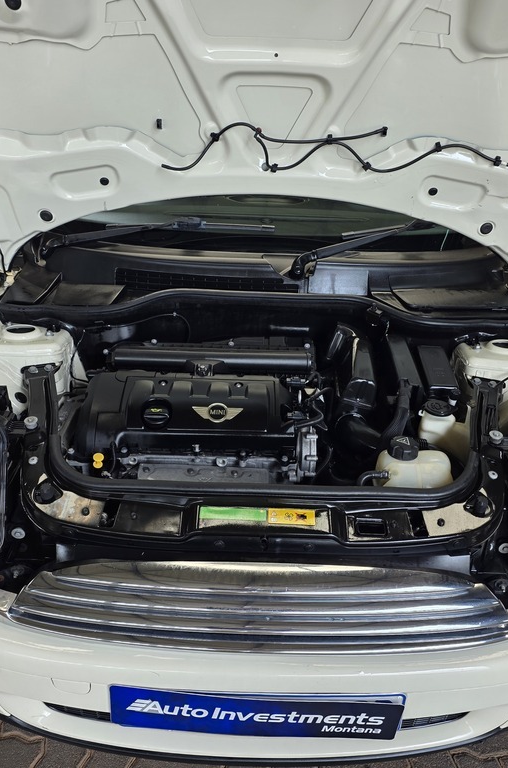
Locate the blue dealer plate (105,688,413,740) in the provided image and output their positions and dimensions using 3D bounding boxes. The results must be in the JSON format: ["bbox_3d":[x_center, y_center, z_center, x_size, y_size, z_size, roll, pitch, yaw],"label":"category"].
[{"bbox_3d":[0.001,0.595,1.228,0.520,0.113,0.015,2,29,0],"label":"blue dealer plate"}]

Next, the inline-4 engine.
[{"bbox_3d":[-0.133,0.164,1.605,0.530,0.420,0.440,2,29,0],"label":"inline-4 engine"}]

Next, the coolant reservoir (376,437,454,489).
[{"bbox_3d":[0.345,0.185,1.463,0.165,0.165,0.140,2,29,0],"label":"coolant reservoir"}]

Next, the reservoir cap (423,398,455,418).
[{"bbox_3d":[0.413,0.053,1.522,0.064,0.024,0.064,2,29,0],"label":"reservoir cap"}]

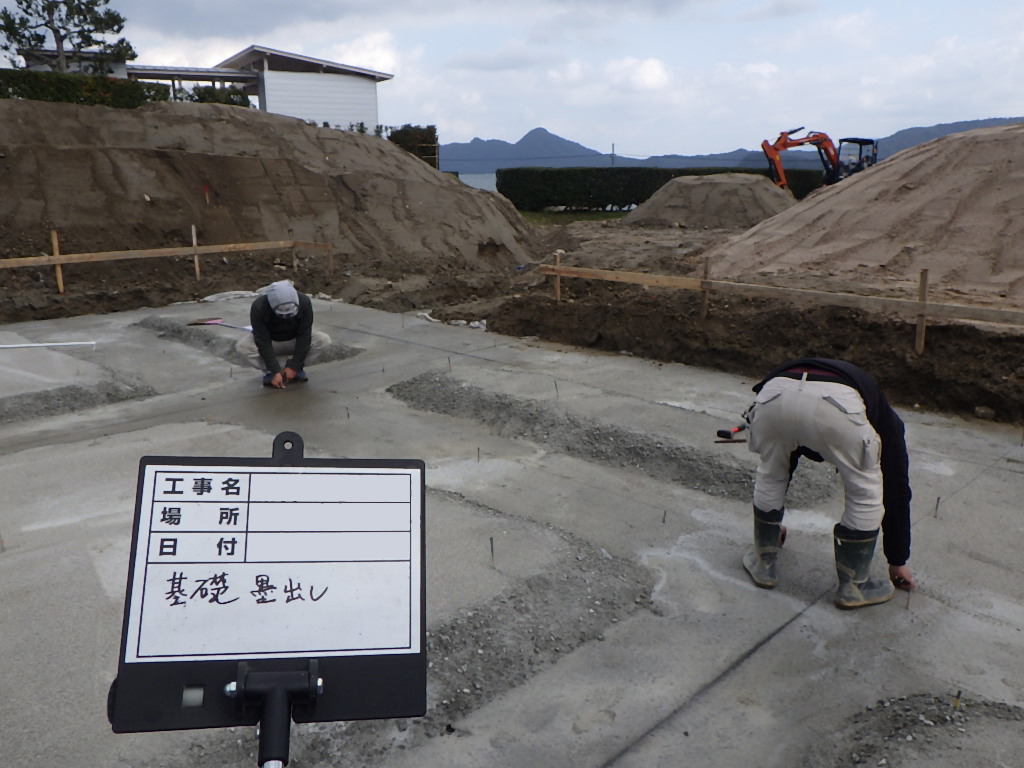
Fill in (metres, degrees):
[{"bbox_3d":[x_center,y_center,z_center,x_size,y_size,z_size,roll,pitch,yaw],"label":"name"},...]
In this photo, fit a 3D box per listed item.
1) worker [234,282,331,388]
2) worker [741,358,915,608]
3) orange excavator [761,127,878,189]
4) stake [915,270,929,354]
[{"bbox_3d":[-1.807,-0.458,6.573,0.700,0.800,0.680,-5,15,-16],"label":"worker"},{"bbox_3d":[1.227,0.329,3.193,0.610,0.910,0.750,9,17,32],"label":"worker"},{"bbox_3d":[10.987,-7.639,29.500,3.900,2.850,1.600,-2,14,-6],"label":"orange excavator"},{"bbox_3d":[3.154,-0.551,6.362,0.050,0.658,0.050,14,20,43],"label":"stake"}]

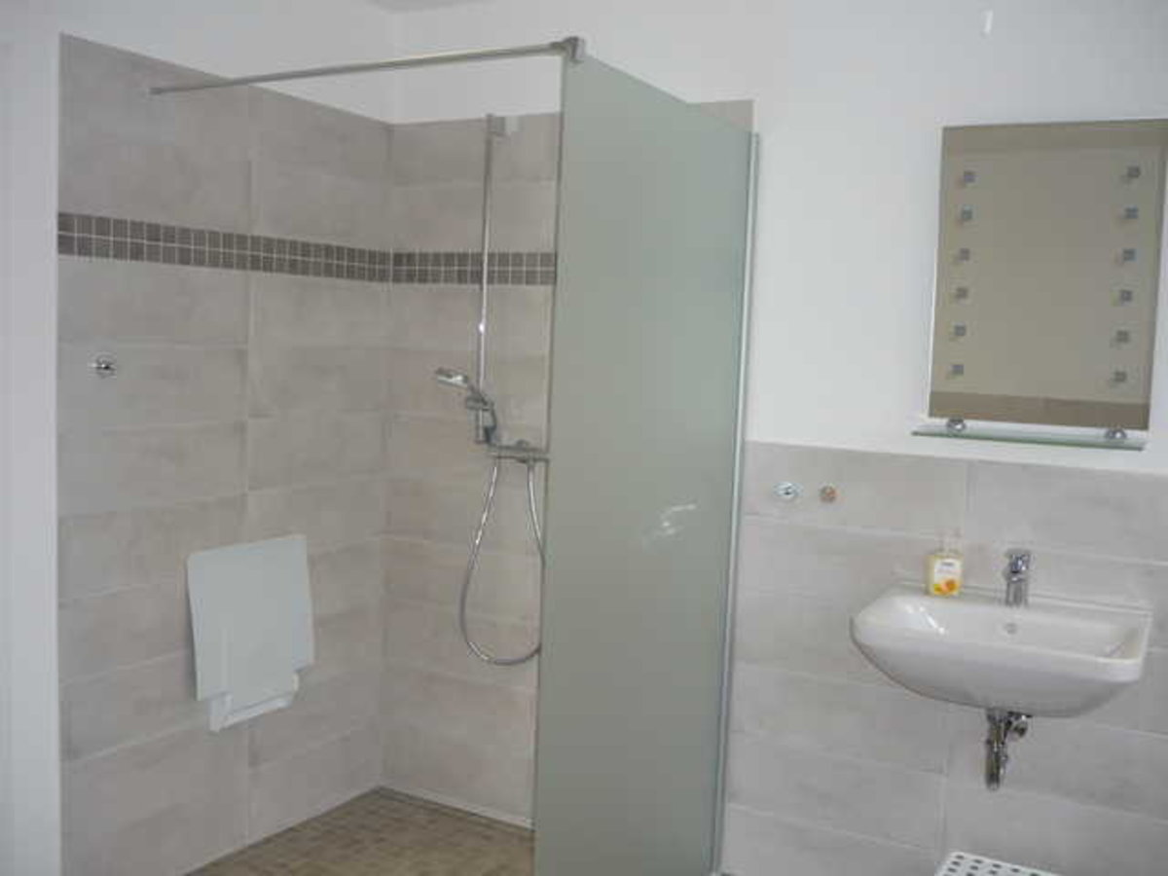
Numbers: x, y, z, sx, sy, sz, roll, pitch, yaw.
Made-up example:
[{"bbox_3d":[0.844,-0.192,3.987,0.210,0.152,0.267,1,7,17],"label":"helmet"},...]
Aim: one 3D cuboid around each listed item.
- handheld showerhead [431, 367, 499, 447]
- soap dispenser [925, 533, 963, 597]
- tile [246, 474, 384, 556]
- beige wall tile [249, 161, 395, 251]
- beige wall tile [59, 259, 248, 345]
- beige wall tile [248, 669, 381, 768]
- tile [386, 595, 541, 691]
[{"bbox_3d":[-0.340,-0.096,3.199,0.095,0.215,0.225,5,6,29],"label":"handheld showerhead"},{"bbox_3d":[0.858,0.304,2.652,0.078,0.155,0.046,1,5,-7],"label":"soap dispenser"},{"bbox_3d":[-0.792,0.231,3.344,0.012,0.200,0.586,5,6,29],"label":"tile"},{"bbox_3d":[-0.759,-0.666,3.264,0.012,0.200,0.586,5,6,29],"label":"beige wall tile"},{"bbox_3d":[-1.050,-0.331,2.767,0.010,0.198,0.595,5,6,29],"label":"beige wall tile"},{"bbox_3d":[-0.813,0.828,3.397,0.012,0.200,0.586,5,6,29],"label":"beige wall tile"},{"bbox_3d":[-0.393,0.634,3.491,0.600,0.200,0.012,5,6,29],"label":"tile"}]

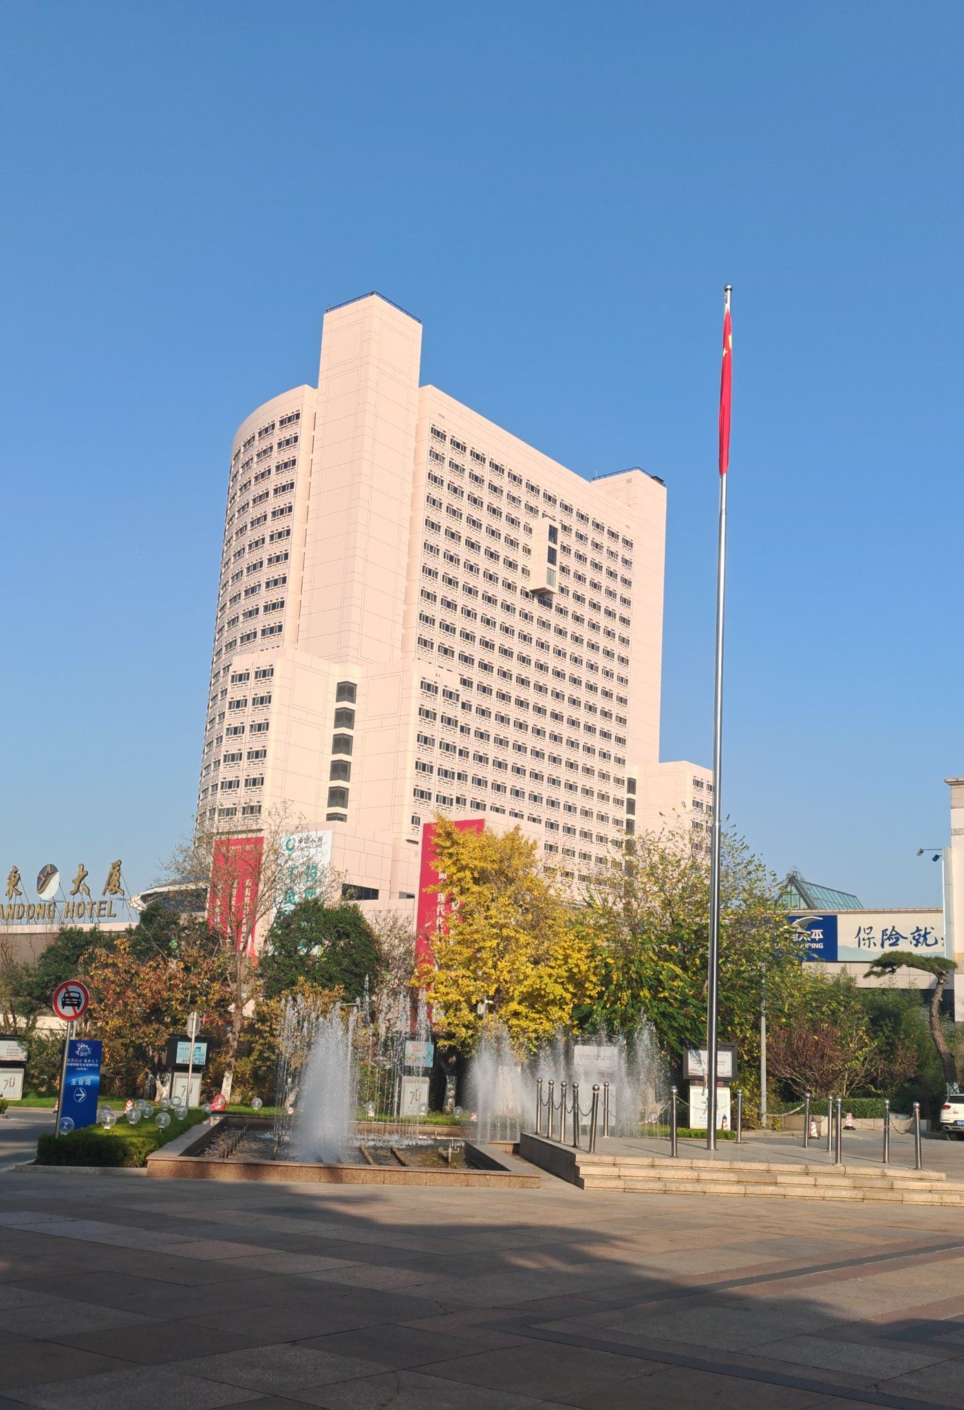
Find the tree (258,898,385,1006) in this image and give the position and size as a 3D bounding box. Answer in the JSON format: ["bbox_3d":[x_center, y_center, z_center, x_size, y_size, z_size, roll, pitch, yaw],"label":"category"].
[{"bbox_3d":[-6.018,10.921,54.871,4.580,7.400,4.580,5,-14,-5],"label":"tree"}]

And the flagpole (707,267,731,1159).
[{"bbox_3d":[4.612,-0.305,28.297,0.320,17.110,0.320,1,-13,9],"label":"flagpole"}]

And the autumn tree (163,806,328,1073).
[{"bbox_3d":[-8.448,8.730,52.226,5.680,10.410,5.680,5,-14,-8],"label":"autumn tree"}]

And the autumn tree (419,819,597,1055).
[{"bbox_3d":[0.893,8.804,49.657,5.840,9.830,5.840,3,-14,2],"label":"autumn tree"}]

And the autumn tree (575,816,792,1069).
[{"bbox_3d":[6.537,8.469,47.637,6.710,9.660,6.710,1,-14,8],"label":"autumn tree"}]

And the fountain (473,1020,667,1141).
[{"bbox_3d":[2.133,8.941,35.200,4.600,2.700,3.500,2,-13,4],"label":"fountain"}]

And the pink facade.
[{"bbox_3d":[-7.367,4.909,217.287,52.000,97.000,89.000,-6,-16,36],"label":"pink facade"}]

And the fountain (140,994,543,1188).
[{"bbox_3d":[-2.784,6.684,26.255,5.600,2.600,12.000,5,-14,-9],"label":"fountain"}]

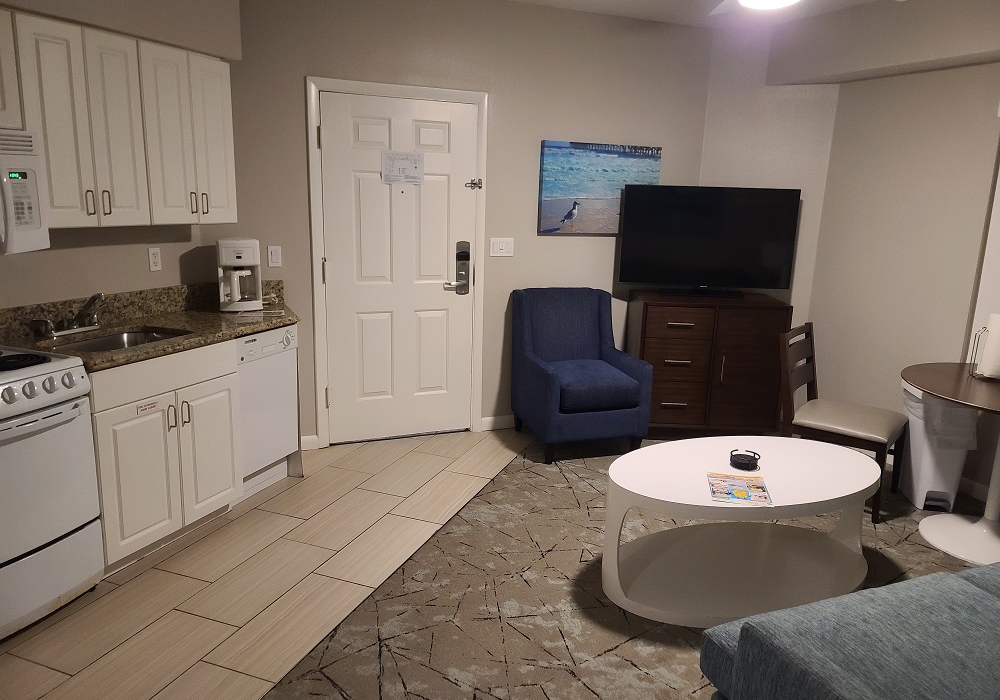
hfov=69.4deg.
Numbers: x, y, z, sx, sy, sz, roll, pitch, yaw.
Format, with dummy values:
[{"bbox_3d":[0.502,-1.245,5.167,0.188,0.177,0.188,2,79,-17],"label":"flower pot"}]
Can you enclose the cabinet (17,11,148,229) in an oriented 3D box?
[{"bbox_3d":[-1.787,-0.895,2.954,0.325,0.766,0.536,7,13,21],"label":"cabinet"}]

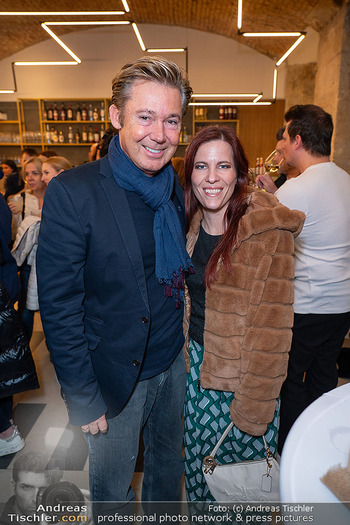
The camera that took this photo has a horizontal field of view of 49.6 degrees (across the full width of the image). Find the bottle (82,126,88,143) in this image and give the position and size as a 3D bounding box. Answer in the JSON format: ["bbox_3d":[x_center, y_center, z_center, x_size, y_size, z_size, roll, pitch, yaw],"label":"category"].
[{"bbox_3d":[-1.672,-2.398,7.096,0.078,0.305,0.078,0,13,0],"label":"bottle"}]

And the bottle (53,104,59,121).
[{"bbox_3d":[-2.202,-2.778,7.011,0.080,0.310,0.080,0,13,0],"label":"bottle"}]

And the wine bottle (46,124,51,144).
[{"bbox_3d":[-2.471,-2.505,7.411,0.077,0.347,0.077,0,15,0],"label":"wine bottle"}]

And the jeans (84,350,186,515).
[{"bbox_3d":[-0.131,0.755,1.323,0.380,0.990,0.270,-6,13,-23],"label":"jeans"}]

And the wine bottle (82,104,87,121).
[{"bbox_3d":[-1.745,-2.888,7.309,0.080,0.289,0.080,0,15,0],"label":"wine bottle"}]

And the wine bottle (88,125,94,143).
[{"bbox_3d":[-1.639,-2.491,7.413,0.080,0.308,0.080,0,15,0],"label":"wine bottle"}]

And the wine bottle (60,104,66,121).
[{"bbox_3d":[-2.060,-2.778,7.011,0.080,0.310,0.080,0,13,0],"label":"wine bottle"}]

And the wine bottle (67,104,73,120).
[{"bbox_3d":[-2.018,-2.890,7.309,0.082,0.293,0.082,0,15,0],"label":"wine bottle"}]

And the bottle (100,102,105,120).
[{"bbox_3d":[-1.335,-2.778,7.011,0.075,0.320,0.075,0,13,0],"label":"bottle"}]

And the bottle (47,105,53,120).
[{"bbox_3d":[-2.395,-2.887,7.310,0.082,0.286,0.082,0,15,0],"label":"bottle"}]

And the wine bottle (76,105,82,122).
[{"bbox_3d":[-1.768,-2.769,7.012,0.078,0.305,0.078,0,13,0],"label":"wine bottle"}]

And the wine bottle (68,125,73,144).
[{"bbox_3d":[-1.951,-2.393,7.097,0.077,0.315,0.077,0,13,0],"label":"wine bottle"}]

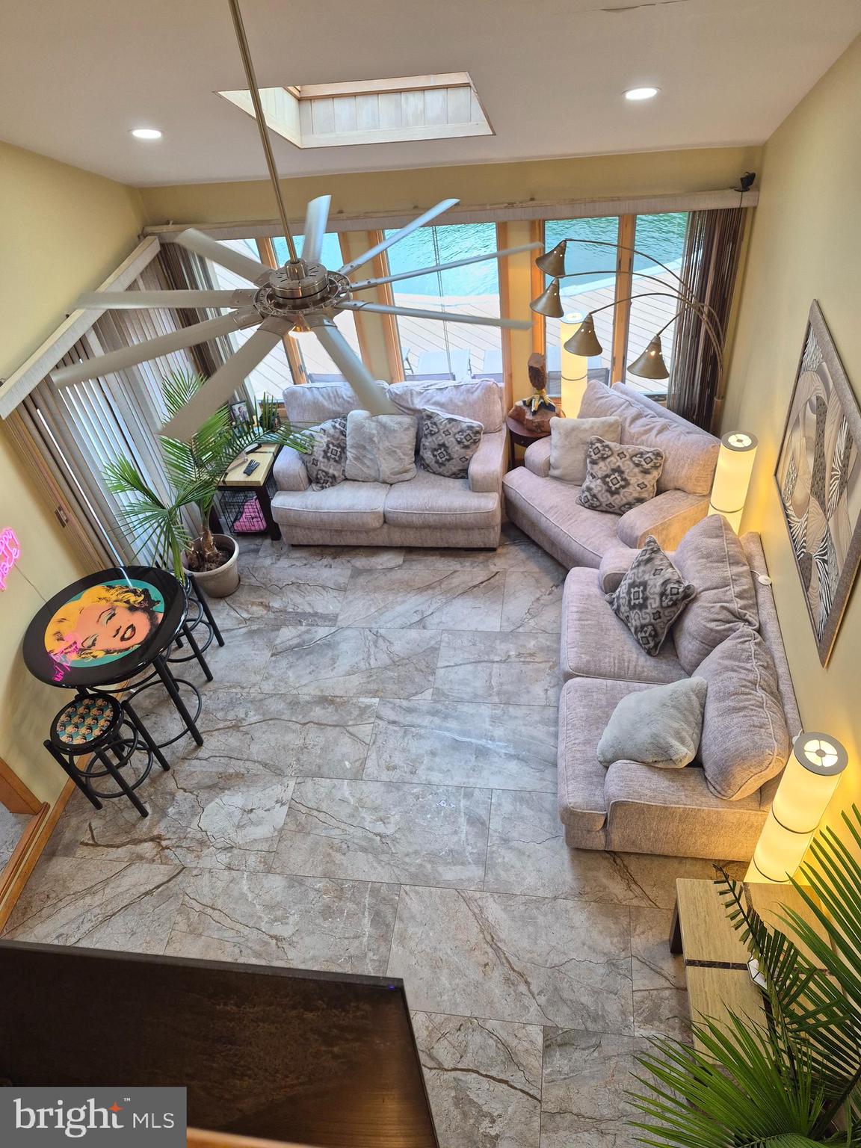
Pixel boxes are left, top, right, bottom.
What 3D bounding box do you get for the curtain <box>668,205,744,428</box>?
[{"bbox_3d":[1.965,-1.624,5.570,0.380,1.980,0.140,1,45,10],"label":"curtain"}]

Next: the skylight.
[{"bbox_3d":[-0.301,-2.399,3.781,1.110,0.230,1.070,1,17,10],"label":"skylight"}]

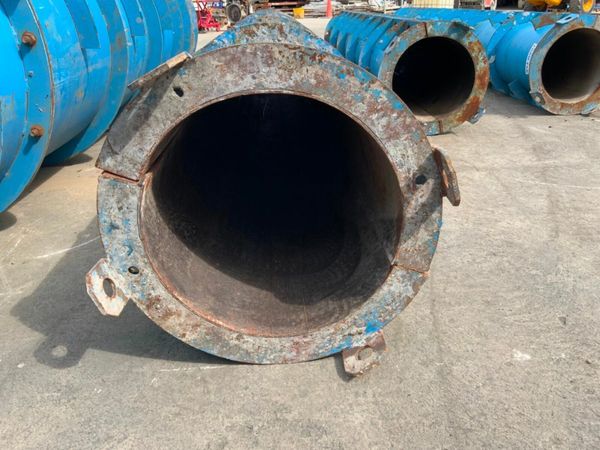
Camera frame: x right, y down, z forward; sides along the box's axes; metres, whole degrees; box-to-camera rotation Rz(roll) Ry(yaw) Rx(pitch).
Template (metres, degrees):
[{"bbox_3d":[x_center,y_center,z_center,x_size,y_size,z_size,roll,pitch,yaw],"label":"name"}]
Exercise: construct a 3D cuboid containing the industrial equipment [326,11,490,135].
[{"bbox_3d":[0.971,-2.230,6.430,0.878,0.878,5.429,0,24,-2],"label":"industrial equipment"}]

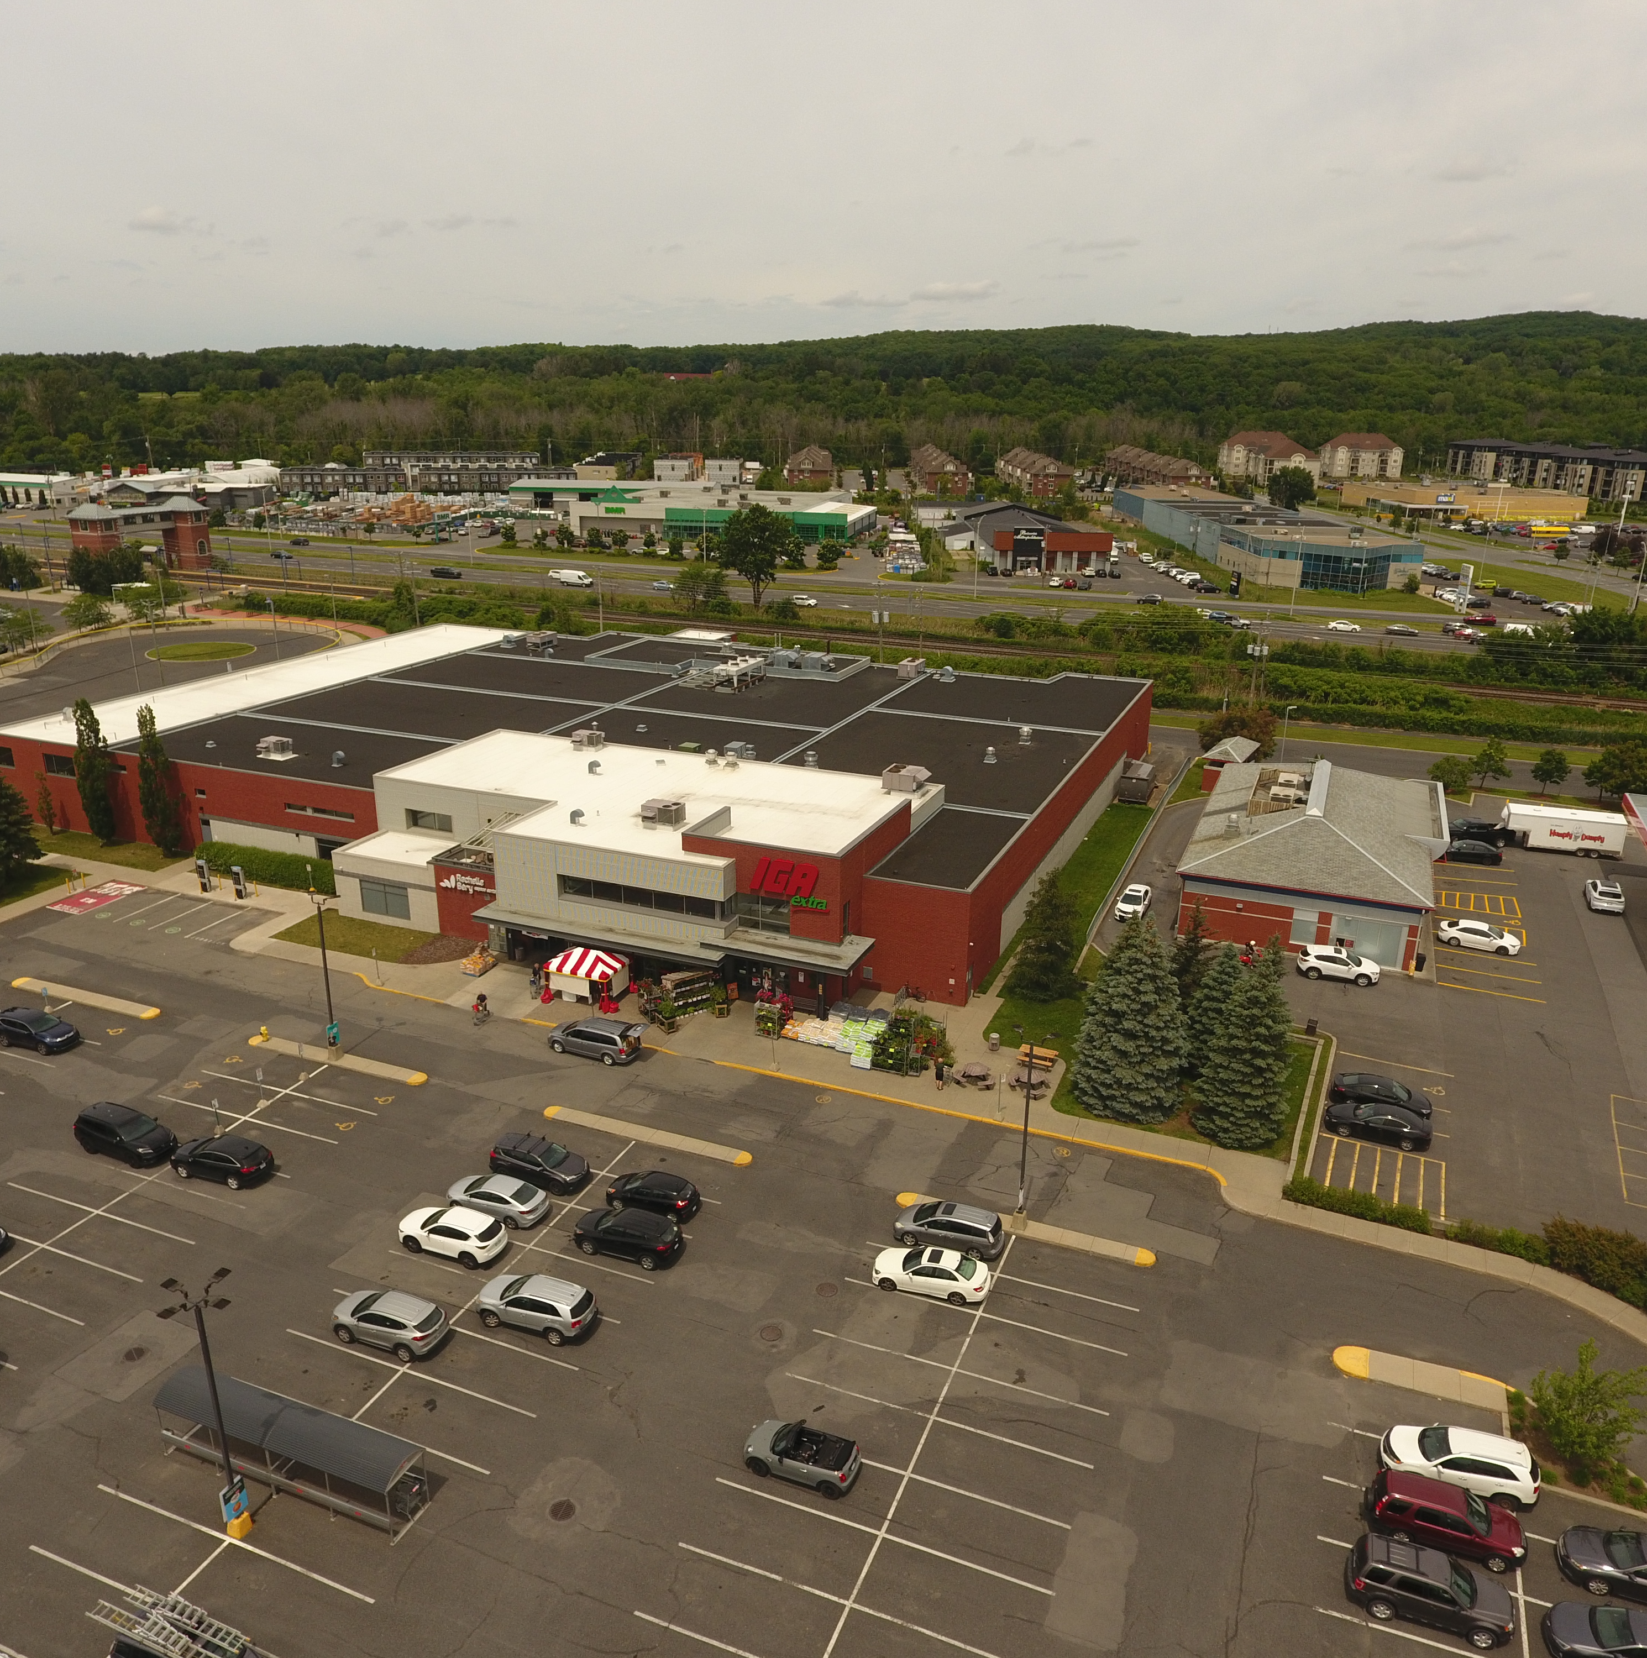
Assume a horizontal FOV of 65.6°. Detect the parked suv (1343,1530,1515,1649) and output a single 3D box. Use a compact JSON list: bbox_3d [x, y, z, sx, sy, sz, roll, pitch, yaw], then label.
[{"bbox_3d":[17.194,21.323,35.993,4.430,1.740,1.820,6,20,19],"label":"parked suv"}]

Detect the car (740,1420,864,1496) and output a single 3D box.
[{"bbox_3d":[-0.574,19.987,40.991,3.840,1.400,1.730,8,20,20],"label":"car"}]

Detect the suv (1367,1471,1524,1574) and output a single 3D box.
[{"bbox_3d":[19.079,21.006,39.072,4.580,1.690,1.785,8,20,20],"label":"suv"}]

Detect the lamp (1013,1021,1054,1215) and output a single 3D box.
[{"bbox_3d":[8.318,12.008,51.724,1.850,8.600,0.600,8,20,21],"label":"lamp"}]

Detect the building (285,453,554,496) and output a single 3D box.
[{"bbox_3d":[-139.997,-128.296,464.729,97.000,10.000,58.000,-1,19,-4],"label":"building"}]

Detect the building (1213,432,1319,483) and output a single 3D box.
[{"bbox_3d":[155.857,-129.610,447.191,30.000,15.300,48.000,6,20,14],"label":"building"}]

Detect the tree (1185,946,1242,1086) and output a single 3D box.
[{"bbox_3d":[20.341,8.966,64.970,3.700,6.800,3.700,7,20,22],"label":"tree"}]

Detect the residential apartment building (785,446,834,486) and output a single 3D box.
[{"bbox_3d":[-4.387,-141.764,503.096,18.000,13.000,36.000,0,19,0],"label":"residential apartment building"}]

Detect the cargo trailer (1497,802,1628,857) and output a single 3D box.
[{"bbox_3d":[56.462,0.150,97.891,8.150,2.950,2.500,6,20,17],"label":"cargo trailer"}]

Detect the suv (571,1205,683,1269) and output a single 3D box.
[{"bbox_3d":[-7.823,16.384,51.733,4.550,1.660,1.840,8,21,20],"label":"suv"}]

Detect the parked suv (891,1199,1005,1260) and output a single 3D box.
[{"bbox_3d":[5.168,16.358,52.614,4.610,1.630,1.755,8,20,21],"label":"parked suv"}]

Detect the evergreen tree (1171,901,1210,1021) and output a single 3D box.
[{"bbox_3d":[19.425,7.445,67.257,3.500,8.250,3.500,7,20,22],"label":"evergreen tree"}]

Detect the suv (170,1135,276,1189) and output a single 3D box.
[{"bbox_3d":[-26.563,14.496,56.401,4.660,1.650,1.870,6,20,18],"label":"suv"}]

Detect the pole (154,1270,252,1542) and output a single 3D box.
[{"bbox_3d":[-17.842,17.371,37.788,2.450,8.950,2.400,8,21,20],"label":"pole"}]

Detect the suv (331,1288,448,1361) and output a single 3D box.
[{"bbox_3d":[-15.903,17.971,46.863,4.480,1.650,1.850,7,20,20],"label":"suv"}]

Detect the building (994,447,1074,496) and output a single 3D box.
[{"bbox_3d":[69.388,-115.566,412.058,13.600,11.000,62.000,0,20,0],"label":"building"}]

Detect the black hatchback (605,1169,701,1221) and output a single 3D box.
[{"bbox_3d":[-7.207,15.479,54.540,4.400,1.500,1.770,8,21,21],"label":"black hatchback"}]

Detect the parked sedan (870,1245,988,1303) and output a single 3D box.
[{"bbox_3d":[4.241,17.329,49.995,4.600,1.450,1.770,7,20,17],"label":"parked sedan"}]

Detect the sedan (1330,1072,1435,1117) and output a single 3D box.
[{"bbox_3d":[27.236,13.003,62.401,4.600,1.430,1.800,11,22,27],"label":"sedan"}]

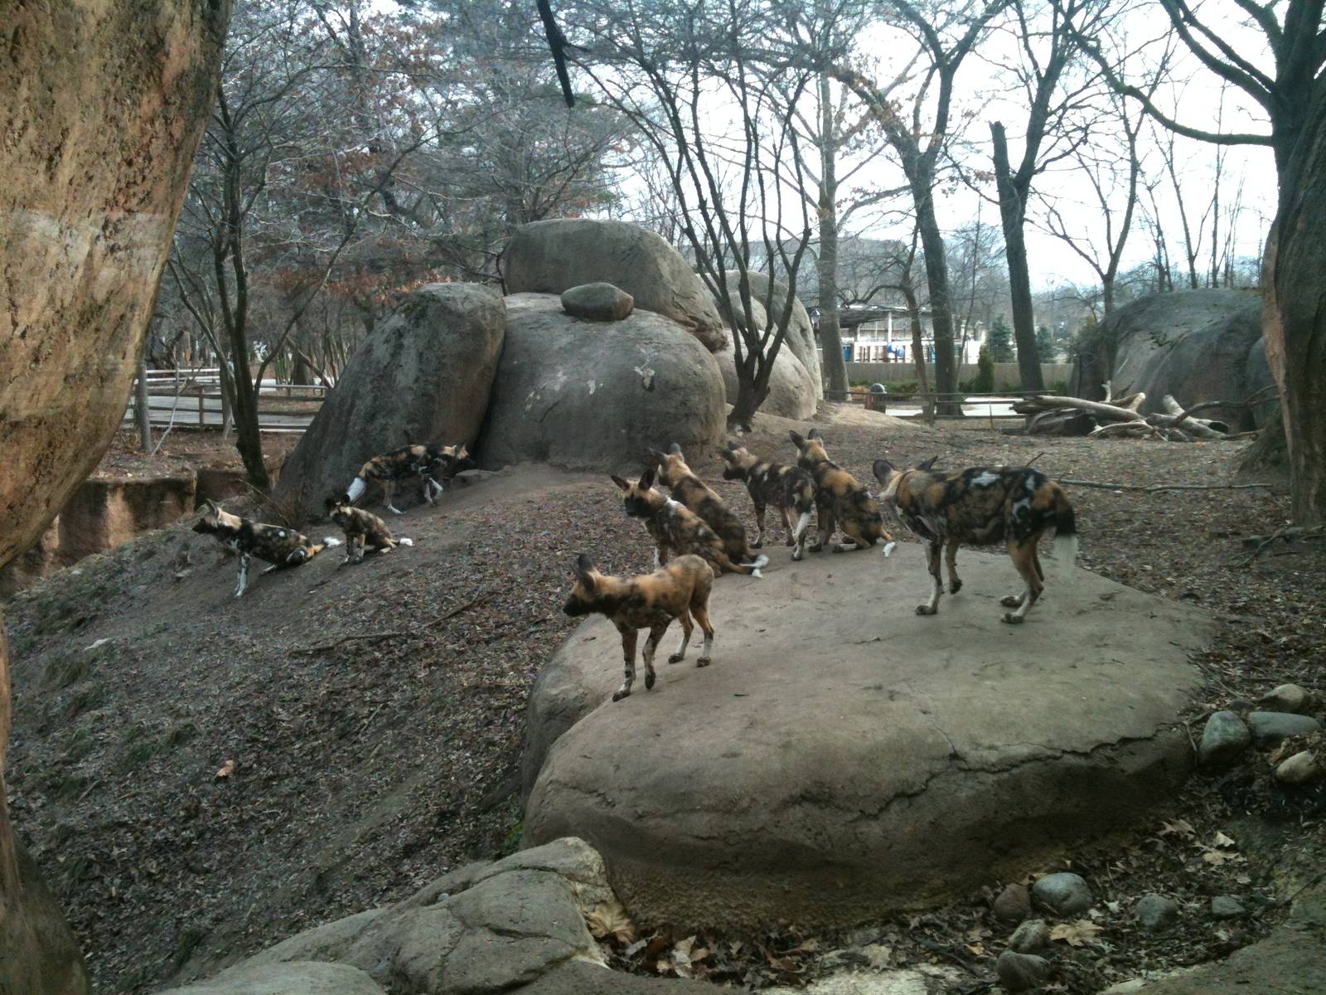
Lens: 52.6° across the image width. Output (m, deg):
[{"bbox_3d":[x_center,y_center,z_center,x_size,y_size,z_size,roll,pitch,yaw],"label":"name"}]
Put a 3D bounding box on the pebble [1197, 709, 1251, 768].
[{"bbox_3d":[2.129,0.909,5.080,0.200,0.175,0.200,0,6,0],"label":"pebble"}]

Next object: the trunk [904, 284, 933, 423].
[{"bbox_3d":[4.266,-2.401,22.373,0.260,2.319,0.260,-8,6,1],"label":"trunk"}]

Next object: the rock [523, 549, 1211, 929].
[{"bbox_3d":[1.000,0.816,6.228,2.850,0.580,4.300,2,7,17],"label":"rock"}]

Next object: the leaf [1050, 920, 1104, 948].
[{"bbox_3d":[1.247,1.313,4.040,0.165,0.030,0.140,0,6,0],"label":"leaf"}]

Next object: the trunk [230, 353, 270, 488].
[{"bbox_3d":[-4.292,-0.768,13.924,0.270,1.394,0.270,-7,6,1],"label":"trunk"}]

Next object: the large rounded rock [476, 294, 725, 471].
[{"bbox_3d":[-0.742,-1.366,16.000,2.893,2.043,2.600,0,6,0],"label":"large rounded rock"}]

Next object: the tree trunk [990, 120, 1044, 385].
[{"bbox_3d":[8.381,-5.652,31.654,0.620,6.316,0.620,-8,6,1],"label":"tree trunk"}]

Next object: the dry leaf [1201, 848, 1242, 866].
[{"bbox_3d":[1.981,1.273,4.750,0.145,0.030,0.110,0,6,0],"label":"dry leaf"}]

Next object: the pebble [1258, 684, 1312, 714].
[{"bbox_3d":[2.828,0.917,6.100,0.211,0.123,0.180,0,6,0],"label":"pebble"}]

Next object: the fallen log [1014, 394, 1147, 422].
[{"bbox_3d":[6.228,-1.321,20.000,2.000,0.300,0.380,5,6,-1],"label":"fallen log"}]

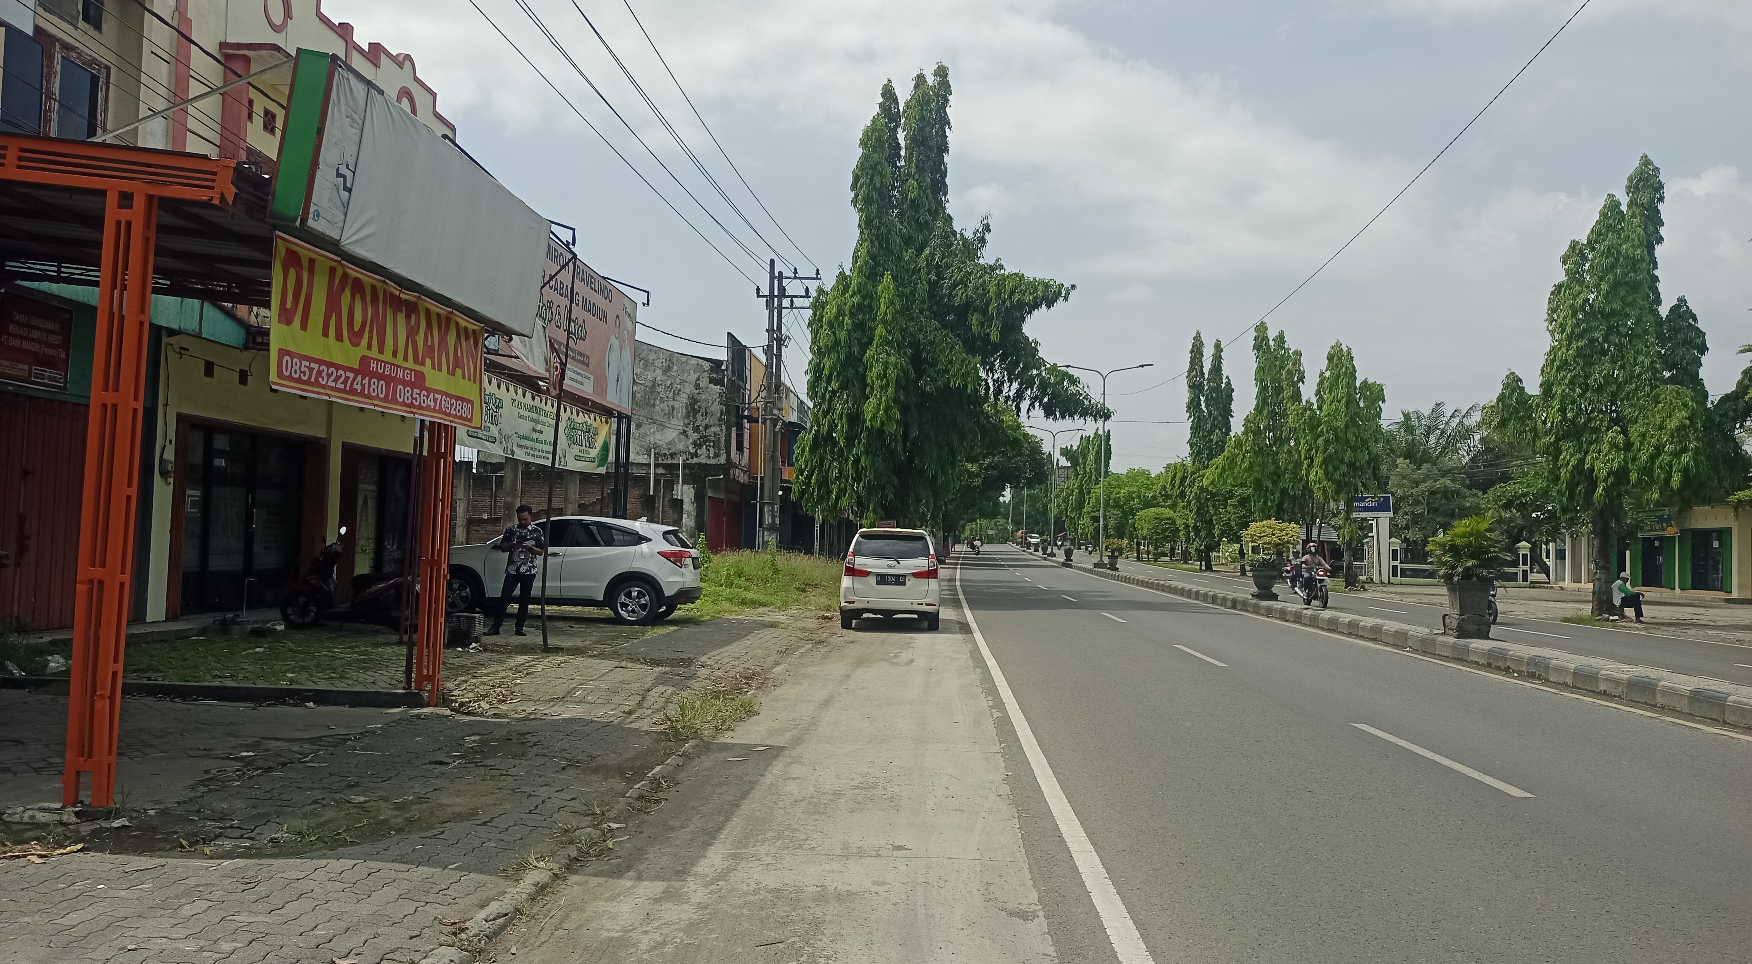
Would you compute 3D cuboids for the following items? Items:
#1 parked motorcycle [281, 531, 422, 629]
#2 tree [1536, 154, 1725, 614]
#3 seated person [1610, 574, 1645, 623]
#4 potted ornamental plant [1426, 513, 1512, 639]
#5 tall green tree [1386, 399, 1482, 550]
[{"bbox_3d":[-6.330,1.182,15.500,1.880,1.180,0.720,1,-2,2],"label":"parked motorcycle"},{"bbox_3d":[19.074,-2.441,32.000,4.400,11.700,4.300,1,-2,3],"label":"tree"},{"bbox_3d":[18.114,2.814,30.500,0.780,1.200,0.500,0,-3,21],"label":"seated person"},{"bbox_3d":[8.281,1.331,17.700,1.200,1.700,1.150,1,-2,3],"label":"potted ornamental plant"},{"bbox_3d":[26.352,0.292,60.000,4.600,8.200,4.600,1,-2,3],"label":"tall green tree"}]

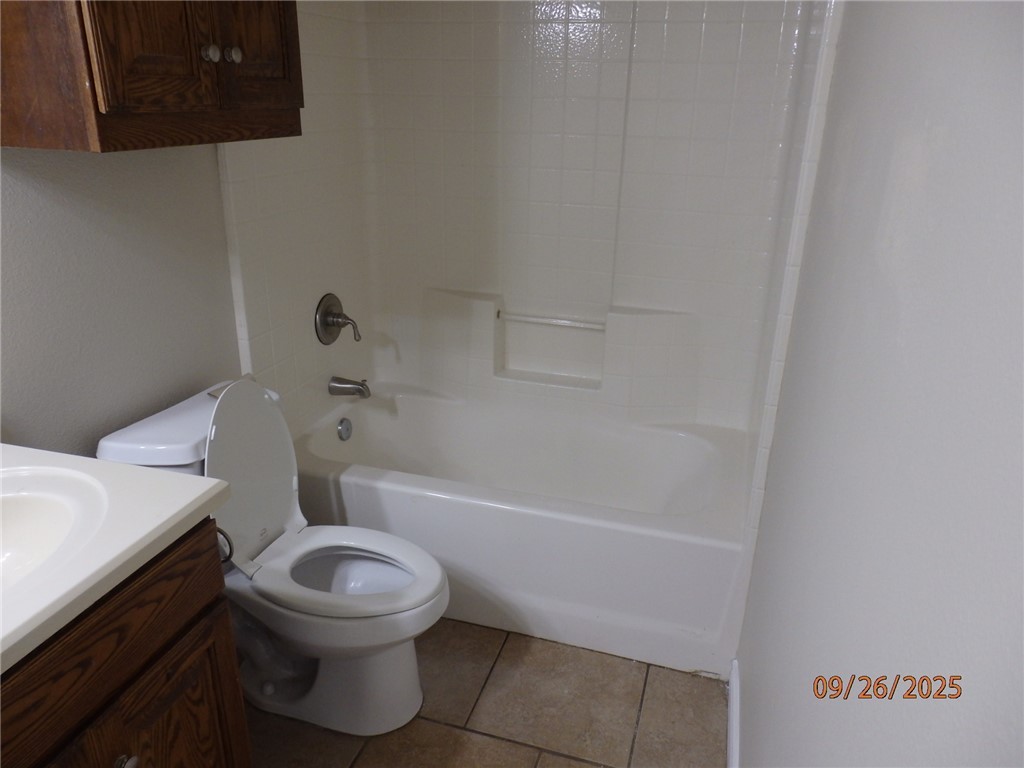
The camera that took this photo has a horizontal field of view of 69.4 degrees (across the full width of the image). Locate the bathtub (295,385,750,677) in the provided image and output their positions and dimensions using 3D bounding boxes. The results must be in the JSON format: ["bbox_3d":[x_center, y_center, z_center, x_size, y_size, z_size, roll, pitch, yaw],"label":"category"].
[{"bbox_3d":[0.018,0.415,2.566,1.500,0.440,0.785,7,22,15],"label":"bathtub"}]

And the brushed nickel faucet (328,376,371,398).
[{"bbox_3d":[-0.579,0.015,2.657,0.152,0.073,0.060,7,22,15],"label":"brushed nickel faucet"}]

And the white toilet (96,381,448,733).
[{"bbox_3d":[-0.531,0.421,1.904,0.775,0.885,0.440,7,22,15],"label":"white toilet"}]

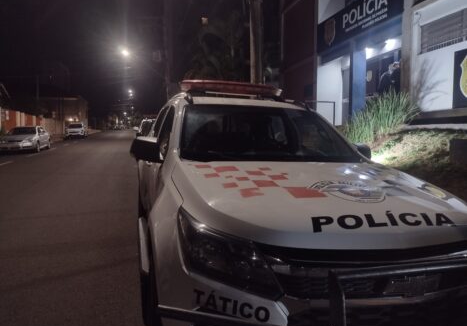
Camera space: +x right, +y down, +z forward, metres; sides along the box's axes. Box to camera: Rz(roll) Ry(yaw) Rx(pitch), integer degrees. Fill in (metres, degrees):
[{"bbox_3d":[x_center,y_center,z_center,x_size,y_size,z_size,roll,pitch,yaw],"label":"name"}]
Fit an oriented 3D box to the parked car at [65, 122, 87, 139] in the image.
[{"bbox_3d":[-16.682,-3.370,38.600,1.760,1.550,4.200,-2,6,-17],"label":"parked car"}]

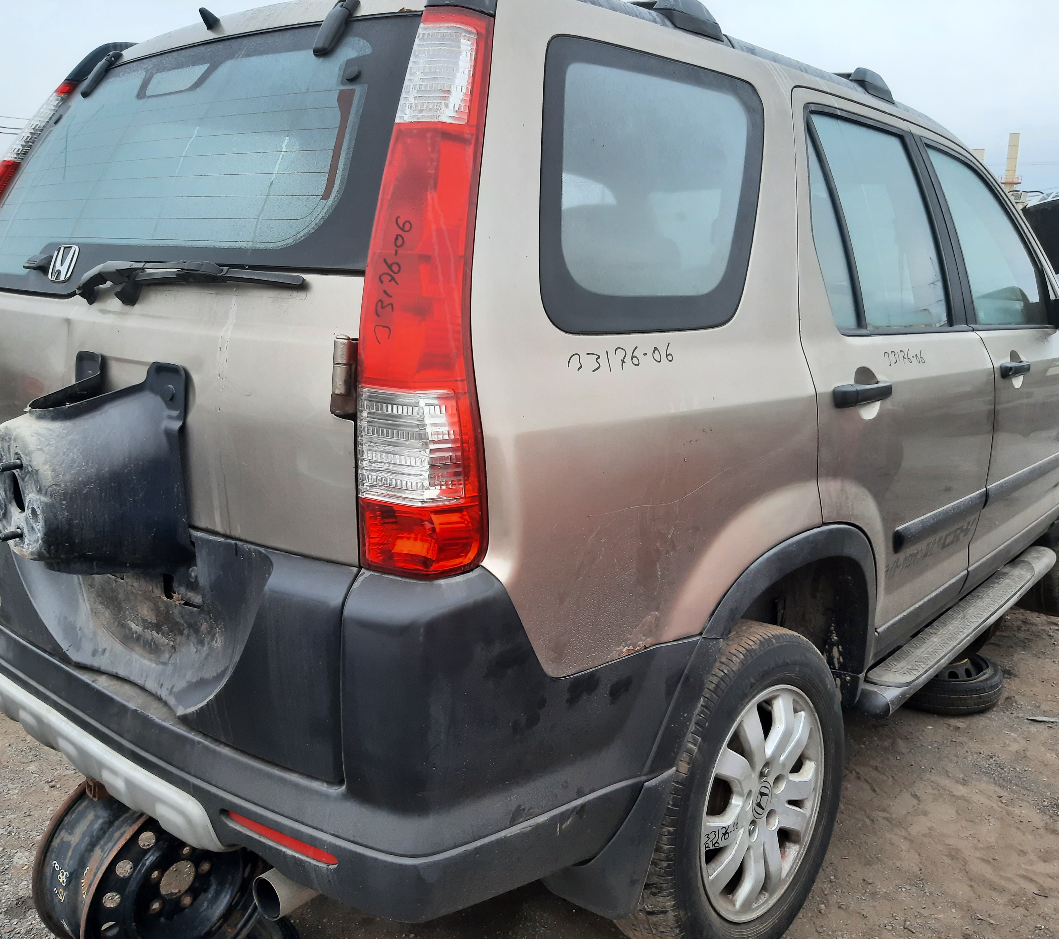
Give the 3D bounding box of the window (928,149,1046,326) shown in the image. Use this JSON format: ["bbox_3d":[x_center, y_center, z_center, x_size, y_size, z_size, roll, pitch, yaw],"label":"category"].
[{"bbox_3d":[1.320,-0.623,2.636,0.060,0.430,0.870,-10,1,42],"label":"window"}]

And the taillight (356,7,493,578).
[{"bbox_3d":[-0.111,-0.233,1.149,0.180,0.760,0.155,-1,-10,36],"label":"taillight"}]

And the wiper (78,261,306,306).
[{"bbox_3d":[-0.476,-0.247,1.256,0.500,0.070,0.070,8,13,35],"label":"wiper"}]

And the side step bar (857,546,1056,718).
[{"bbox_3d":[1.255,0.437,2.732,0.170,0.080,1.580,12,16,40],"label":"side step bar"}]

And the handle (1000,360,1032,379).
[{"bbox_3d":[1.271,-0.260,2.453,0.050,0.040,0.210,12,15,39],"label":"handle"}]

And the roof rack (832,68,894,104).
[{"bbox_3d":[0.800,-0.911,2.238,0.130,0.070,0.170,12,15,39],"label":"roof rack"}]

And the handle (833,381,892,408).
[{"bbox_3d":[0.615,-0.138,1.750,0.052,0.046,0.235,12,16,40],"label":"handle"}]

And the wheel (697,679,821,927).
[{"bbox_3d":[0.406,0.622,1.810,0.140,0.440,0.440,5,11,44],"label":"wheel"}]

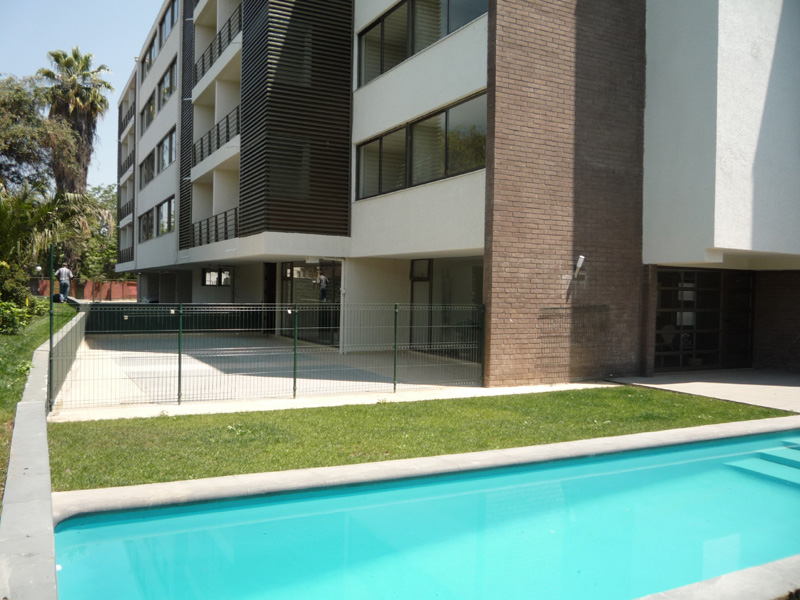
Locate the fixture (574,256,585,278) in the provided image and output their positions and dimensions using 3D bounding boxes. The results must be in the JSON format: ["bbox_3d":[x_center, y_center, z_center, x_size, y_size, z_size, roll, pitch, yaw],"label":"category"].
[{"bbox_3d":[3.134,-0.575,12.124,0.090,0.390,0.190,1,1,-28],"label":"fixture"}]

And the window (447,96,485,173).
[{"bbox_3d":[1.166,-2.864,12.121,0.060,1.191,1.361,1,1,-28],"label":"window"}]

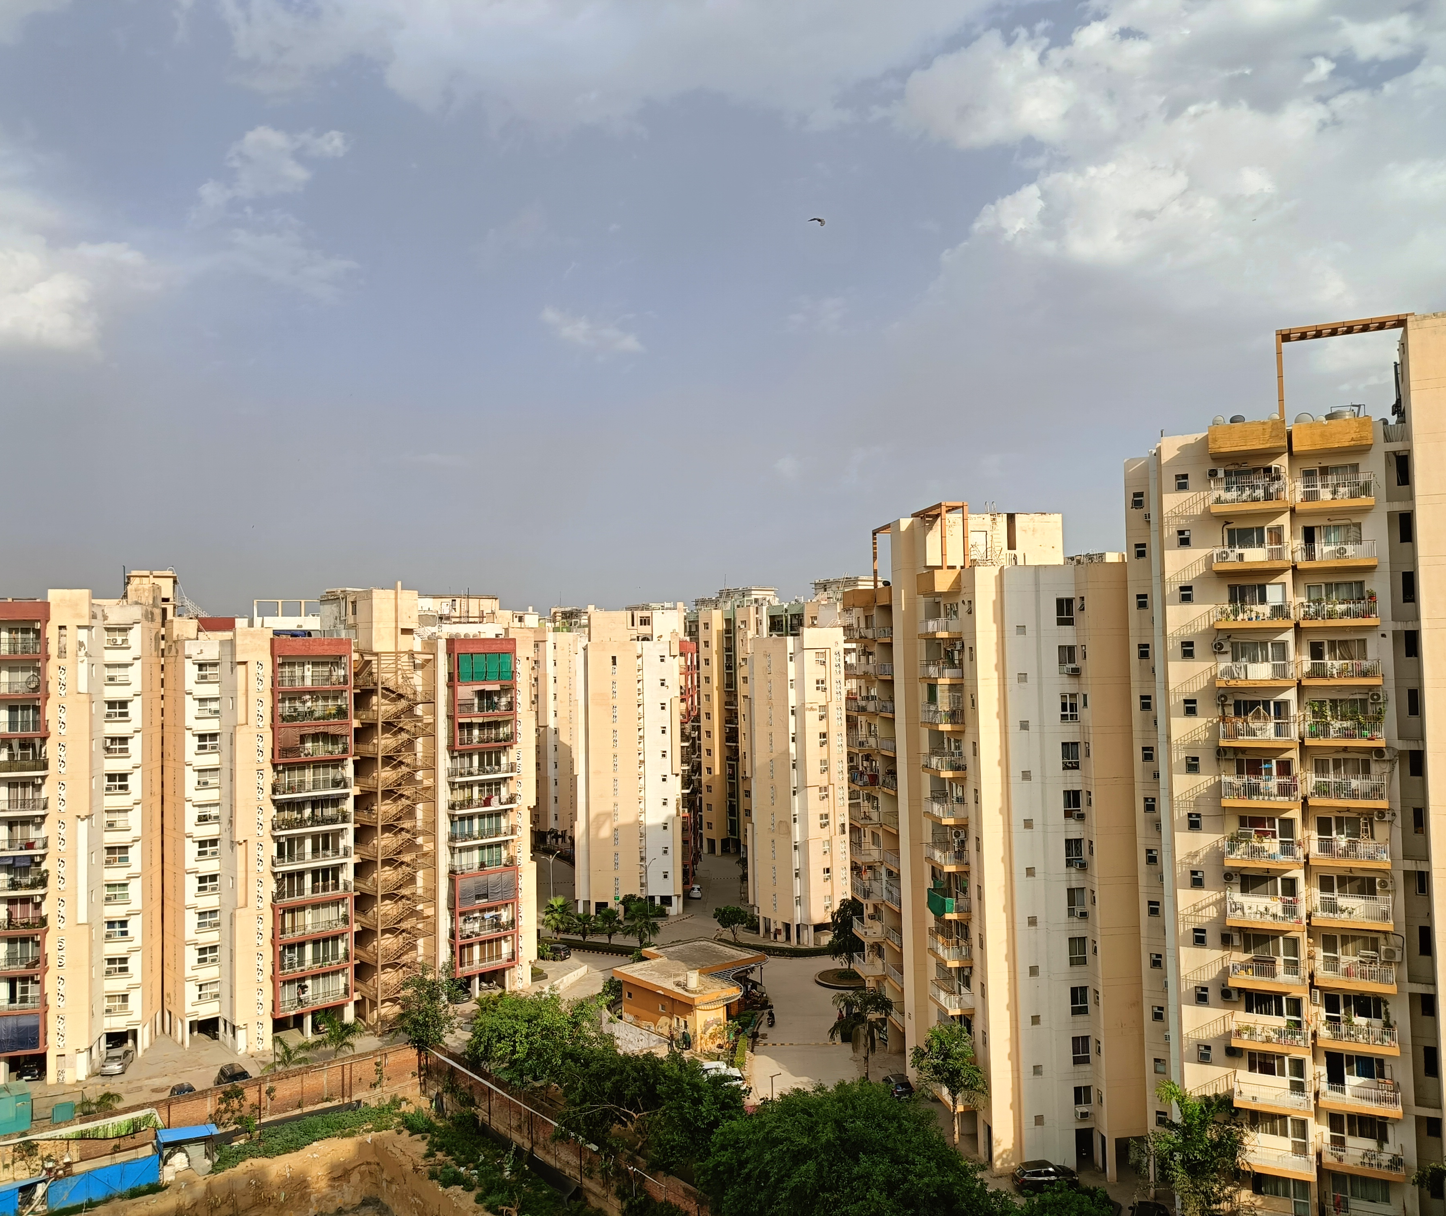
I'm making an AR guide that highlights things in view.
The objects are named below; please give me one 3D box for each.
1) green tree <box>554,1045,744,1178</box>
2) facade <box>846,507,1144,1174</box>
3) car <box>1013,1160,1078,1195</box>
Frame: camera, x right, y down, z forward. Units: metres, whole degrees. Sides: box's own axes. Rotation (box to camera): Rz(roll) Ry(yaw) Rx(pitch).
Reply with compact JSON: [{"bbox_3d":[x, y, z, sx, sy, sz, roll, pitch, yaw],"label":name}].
[{"bbox_3d":[-4.841,32.724,75.157,12.200,6.400,9.500,-1,-3,0],"label":"green tree"},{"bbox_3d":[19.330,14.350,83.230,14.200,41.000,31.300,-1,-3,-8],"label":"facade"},{"bbox_3d":[18.900,33.360,65.980,3.750,1.500,1.680,-1,-3,-5],"label":"car"}]

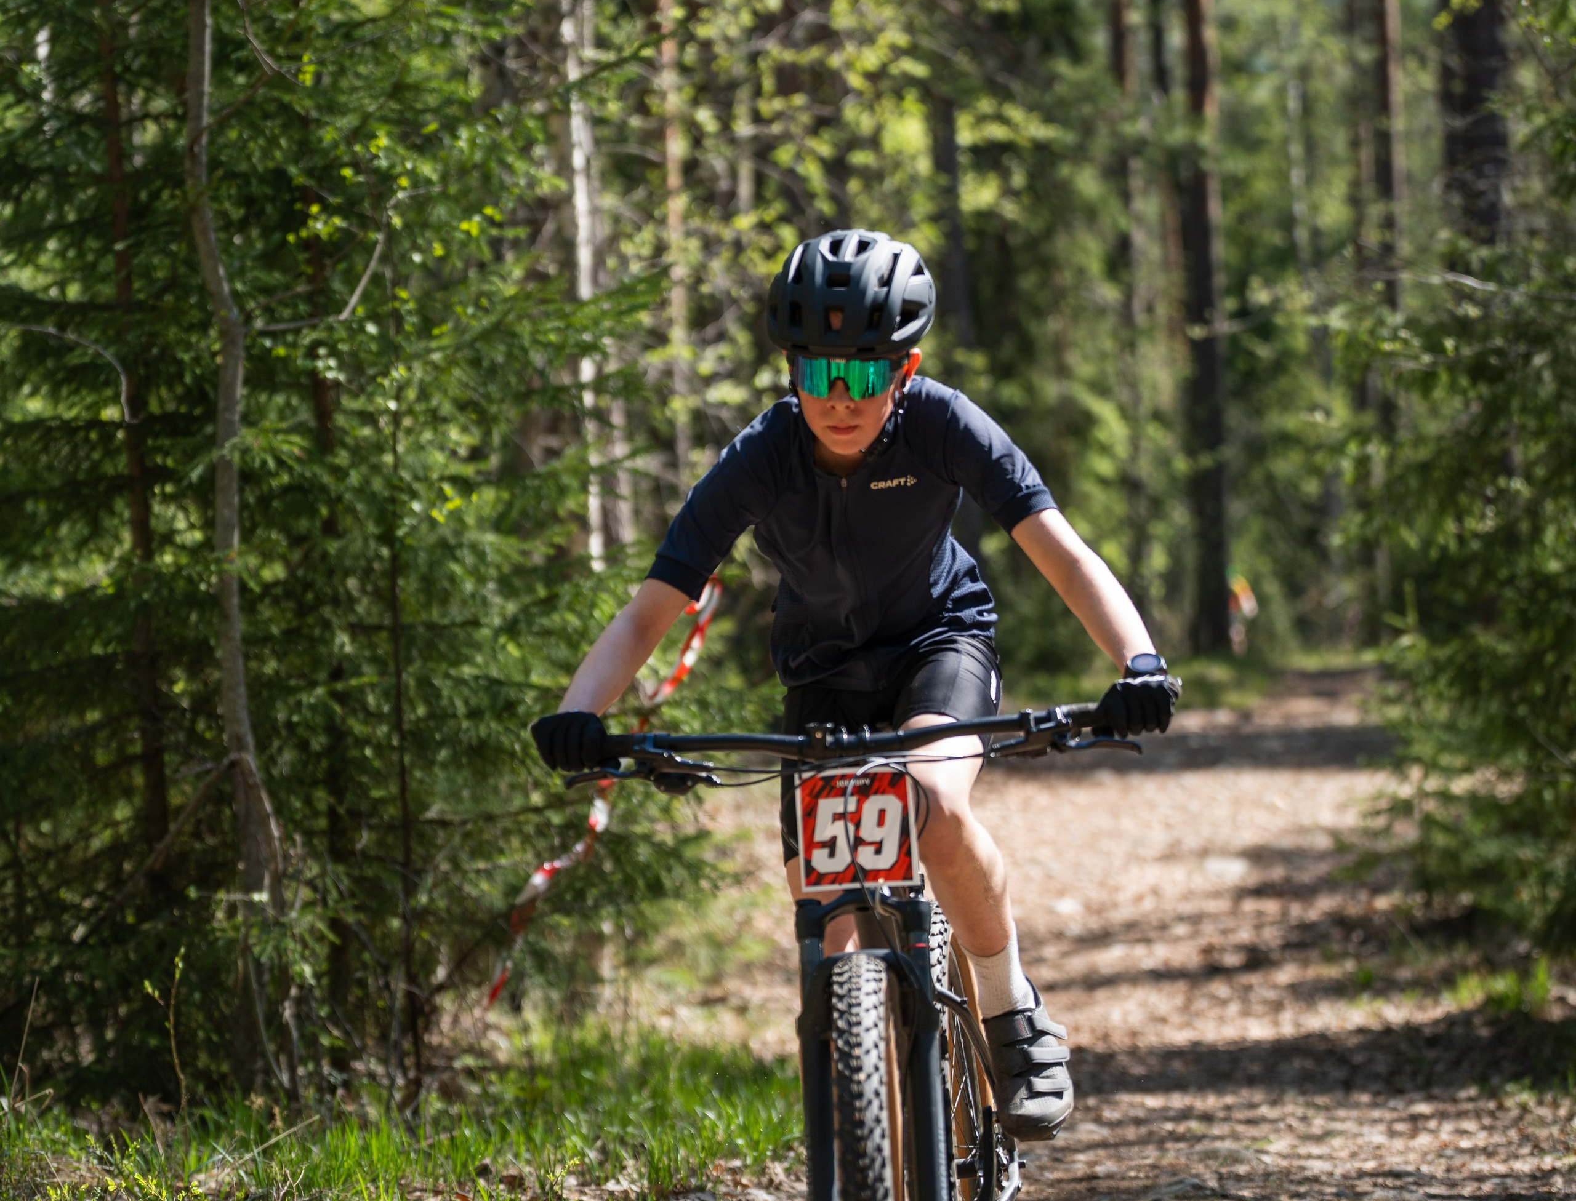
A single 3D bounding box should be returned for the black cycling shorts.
[{"bbox_3d":[0.131,0.180,7.200,0.290,0.330,0.360,-2,12,7],"label":"black cycling shorts"}]

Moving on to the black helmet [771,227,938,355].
[{"bbox_3d":[0.077,-0.376,6.840,0.205,0.150,0.270,1,17,9],"label":"black helmet"}]

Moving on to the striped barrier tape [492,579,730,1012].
[{"bbox_3d":[-0.379,0.390,11.500,0.500,0.890,0.300,-1,0,0],"label":"striped barrier tape"}]

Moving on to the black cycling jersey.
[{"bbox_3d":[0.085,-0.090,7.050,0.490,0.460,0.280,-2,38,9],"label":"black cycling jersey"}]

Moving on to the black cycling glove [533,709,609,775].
[{"bbox_3d":[-0.262,0.170,6.740,0.095,0.085,0.115,-3,15,1],"label":"black cycling glove"}]

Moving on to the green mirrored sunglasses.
[{"bbox_3d":[0.074,-0.283,6.800,0.136,0.053,0.130,0,14,9],"label":"green mirrored sunglasses"}]

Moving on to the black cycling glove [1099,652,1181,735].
[{"bbox_3d":[0.422,0.113,6.730,0.098,0.095,0.115,1,15,3],"label":"black cycling glove"}]

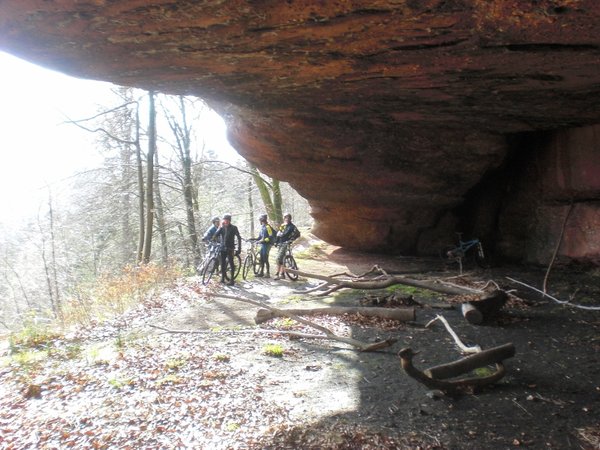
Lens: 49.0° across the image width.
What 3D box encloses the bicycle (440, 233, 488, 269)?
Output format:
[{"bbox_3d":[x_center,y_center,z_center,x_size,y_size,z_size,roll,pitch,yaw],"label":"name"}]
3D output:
[{"bbox_3d":[4.874,0.722,19.400,1.720,1.040,0.620,0,0,26],"label":"bicycle"}]

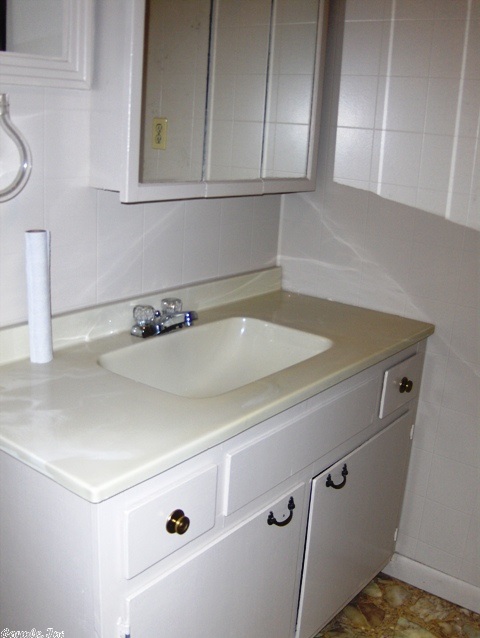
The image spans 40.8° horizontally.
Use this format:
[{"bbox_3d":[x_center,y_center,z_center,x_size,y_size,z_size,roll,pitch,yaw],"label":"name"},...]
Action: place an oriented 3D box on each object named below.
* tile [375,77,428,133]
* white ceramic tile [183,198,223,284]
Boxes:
[{"bbox_3d":[0.452,-0.595,1.796,0.152,0.152,0.010,15,20,36],"label":"tile"},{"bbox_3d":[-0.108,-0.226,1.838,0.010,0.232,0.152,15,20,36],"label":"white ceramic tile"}]

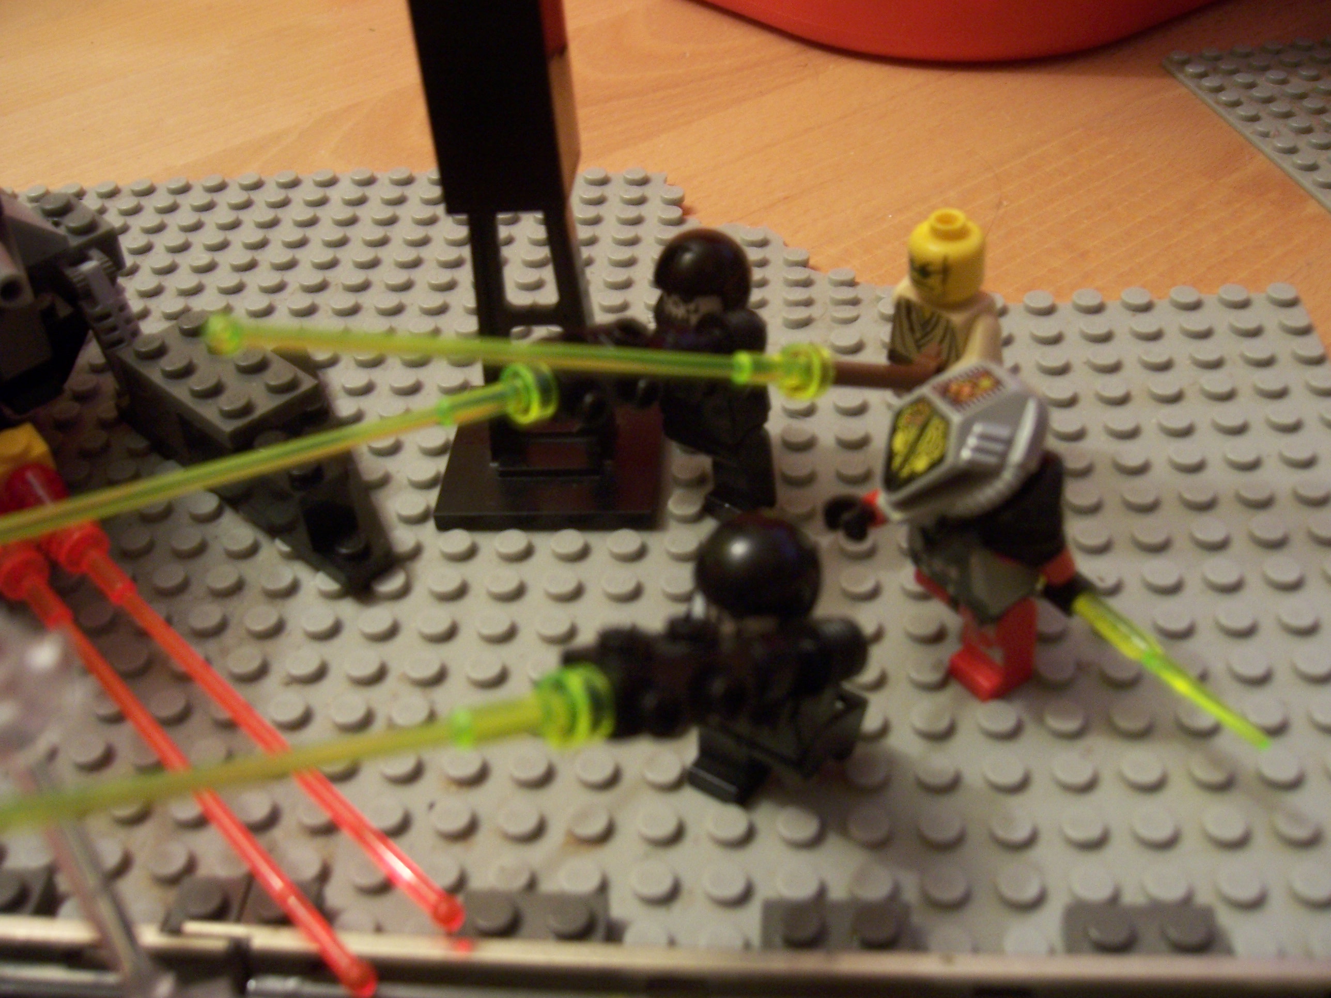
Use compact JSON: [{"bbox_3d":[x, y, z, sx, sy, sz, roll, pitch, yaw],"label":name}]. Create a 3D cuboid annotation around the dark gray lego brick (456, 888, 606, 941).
[{"bbox_3d":[-0.014,0.046,0.145,0.016,0.005,0.008,-1,41,6],"label":"dark gray lego brick"}]

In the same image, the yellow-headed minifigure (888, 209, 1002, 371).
[{"bbox_3d":[0.037,-0.022,0.194,0.016,0.040,0.022,-22,43,-18],"label":"yellow-headed minifigure"}]

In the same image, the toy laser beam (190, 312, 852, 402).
[{"bbox_3d":[-0.014,-0.018,0.170,0.082,0.007,0.007,1,36,-27],"label":"toy laser beam"}]

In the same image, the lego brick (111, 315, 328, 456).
[{"bbox_3d":[-0.067,-0.019,0.205,0.032,0.005,0.016,30,52,34],"label":"lego brick"}]

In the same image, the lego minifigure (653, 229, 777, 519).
[{"bbox_3d":[0.008,-0.018,0.192,0.017,0.042,0.021,-35,49,-30],"label":"lego minifigure"}]

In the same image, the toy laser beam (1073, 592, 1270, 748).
[{"bbox_3d":[0.056,0.019,0.158,0.003,0.003,0.031,-29,48,-24],"label":"toy laser beam"}]

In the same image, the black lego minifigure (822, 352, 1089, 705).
[{"bbox_3d":[0.036,0.002,0.166,0.018,0.042,0.030,-31,47,-27],"label":"black lego minifigure"}]

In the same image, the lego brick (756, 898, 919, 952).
[{"bbox_3d":[0.018,0.046,0.142,0.016,0.005,0.008,-1,41,6],"label":"lego brick"}]

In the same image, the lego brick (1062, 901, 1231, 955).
[{"bbox_3d":[0.049,0.045,0.139,0.016,0.005,0.008,-1,41,6],"label":"lego brick"}]

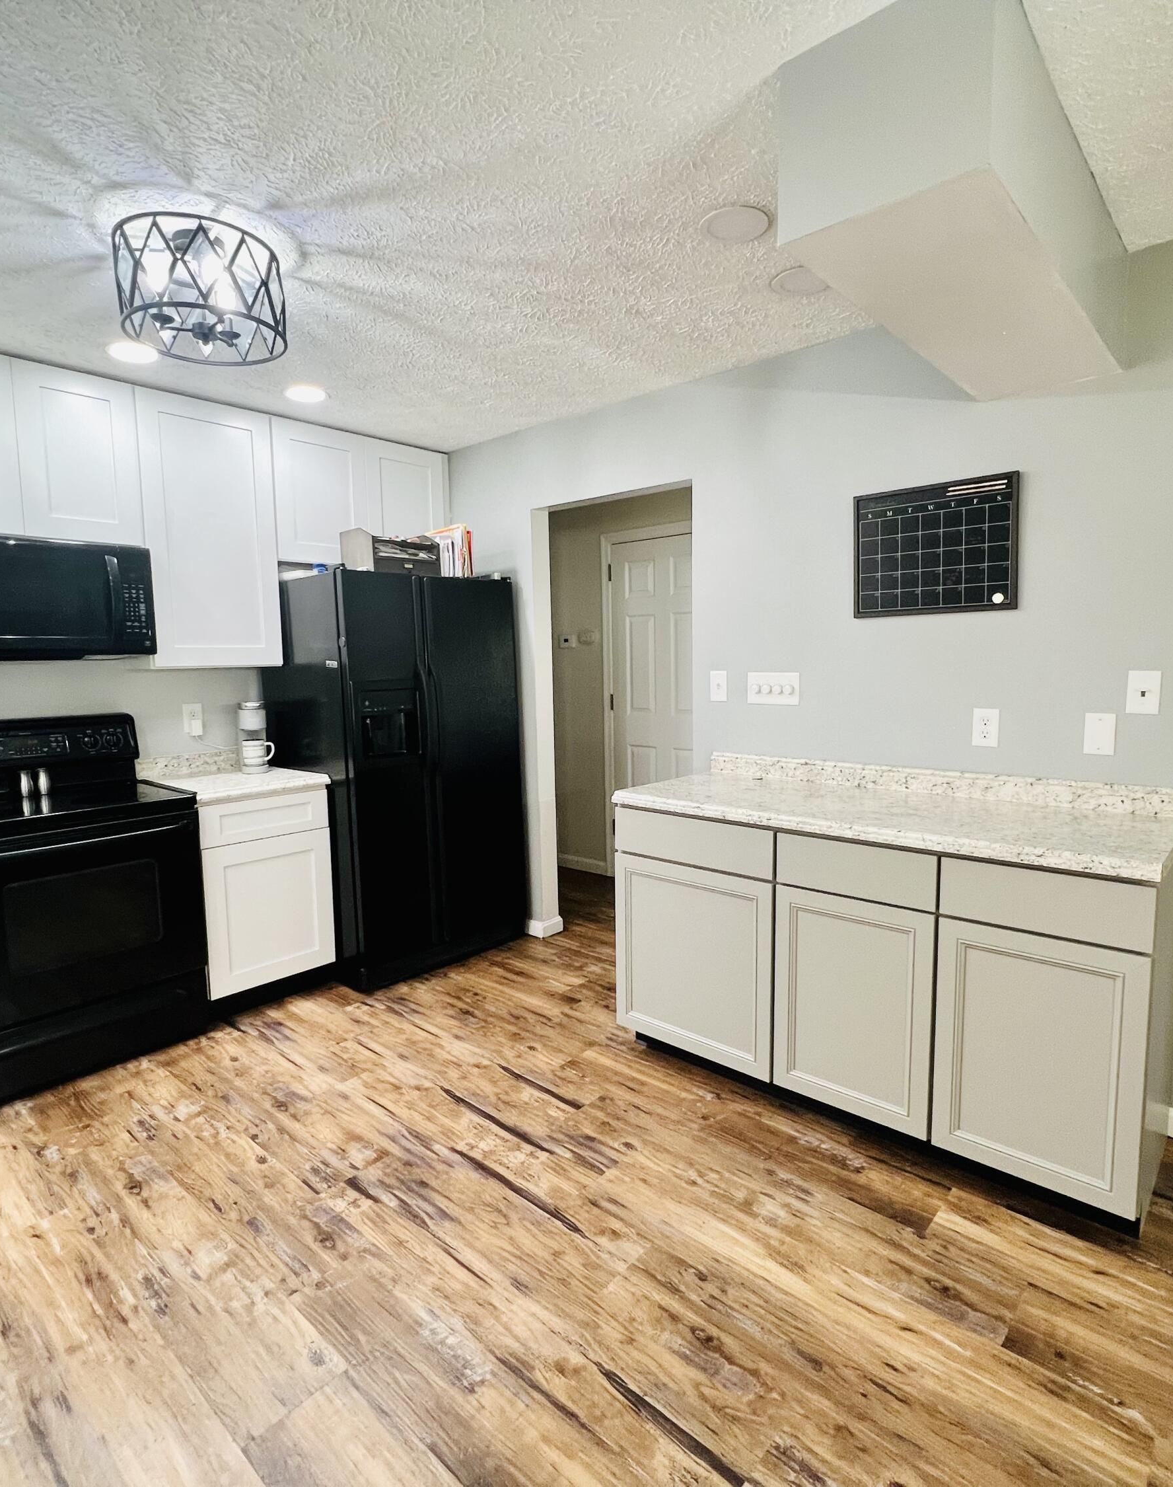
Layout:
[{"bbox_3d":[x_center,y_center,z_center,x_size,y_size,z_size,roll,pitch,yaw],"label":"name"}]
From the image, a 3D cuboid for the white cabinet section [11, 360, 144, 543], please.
[{"bbox_3d":[-1.966,-1.058,2.840,0.318,0.595,0.380,4,8,43],"label":"white cabinet section"}]

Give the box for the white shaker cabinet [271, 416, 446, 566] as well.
[{"bbox_3d":[-1.157,-1.150,3.678,0.325,0.607,0.916,5,8,44],"label":"white shaker cabinet"}]

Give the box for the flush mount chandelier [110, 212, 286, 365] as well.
[{"bbox_3d":[-0.968,-1.147,1.881,0.376,0.233,0.376,5,8,44],"label":"flush mount chandelier"}]

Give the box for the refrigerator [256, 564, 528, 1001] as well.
[{"bbox_3d":[-0.913,0.122,3.654,0.815,1.770,0.902,5,8,44],"label":"refrigerator"}]

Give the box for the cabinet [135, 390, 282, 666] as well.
[{"bbox_3d":[-1.653,-0.860,3.193,0.325,1.067,0.516,5,8,44],"label":"cabinet"}]

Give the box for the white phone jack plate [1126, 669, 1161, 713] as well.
[{"bbox_3d":[1.559,-0.141,2.083,0.074,0.117,0.010,4,8,42],"label":"white phone jack plate"}]

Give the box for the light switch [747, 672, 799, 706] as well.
[{"bbox_3d":[0.706,-0.208,2.854,0.214,0.120,0.025,4,8,42],"label":"light switch"}]

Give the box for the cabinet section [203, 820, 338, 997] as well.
[{"bbox_3d":[-1.484,0.654,3.224,0.594,0.600,0.518,4,8,43],"label":"cabinet section"}]

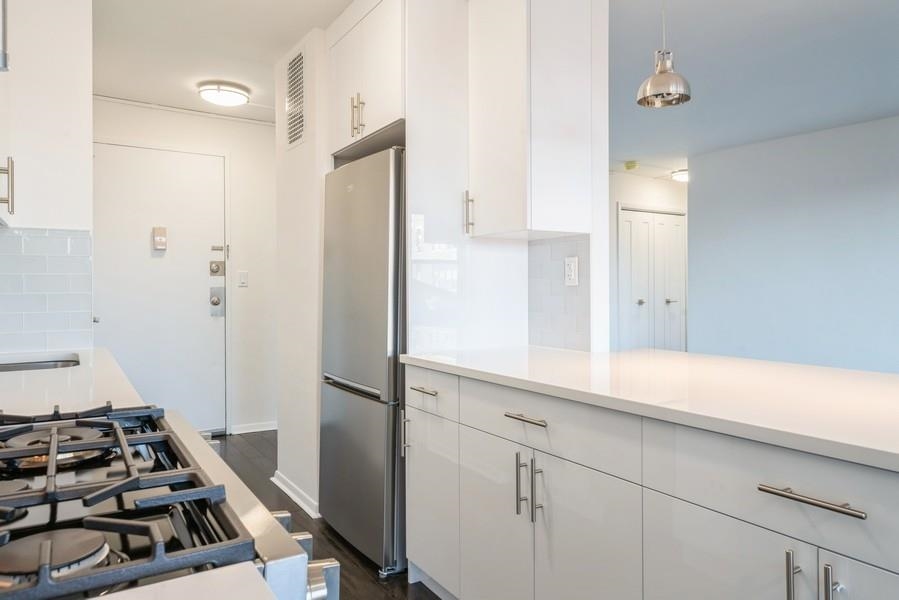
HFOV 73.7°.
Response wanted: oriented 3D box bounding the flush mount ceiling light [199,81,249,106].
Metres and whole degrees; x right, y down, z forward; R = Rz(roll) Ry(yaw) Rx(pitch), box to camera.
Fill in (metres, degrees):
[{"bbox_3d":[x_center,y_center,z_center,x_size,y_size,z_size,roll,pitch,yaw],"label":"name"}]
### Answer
[{"bbox_3d":[-1.490,-1.355,3.976,0.338,0.083,0.338,0,1,-32],"label":"flush mount ceiling light"}]

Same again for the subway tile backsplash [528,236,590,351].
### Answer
[{"bbox_3d":[0.466,-0.027,2.551,0.015,0.467,0.382,0,1,-32],"label":"subway tile backsplash"}]

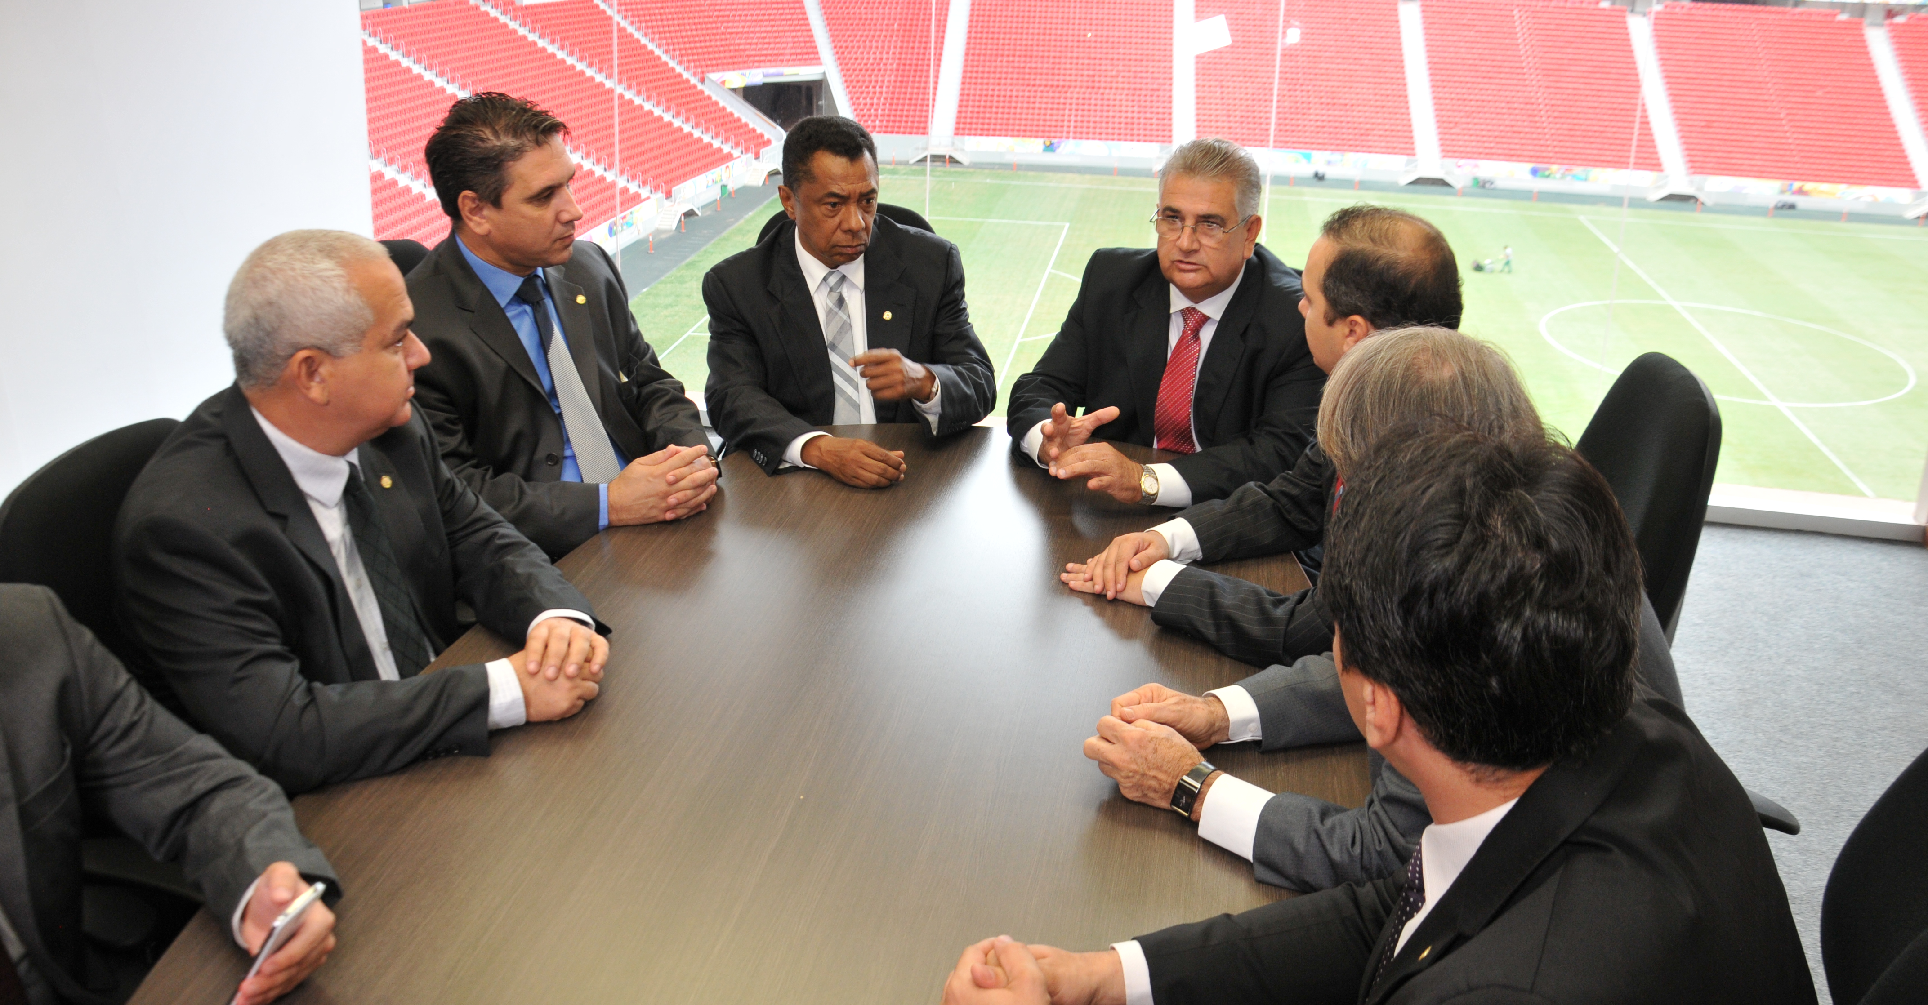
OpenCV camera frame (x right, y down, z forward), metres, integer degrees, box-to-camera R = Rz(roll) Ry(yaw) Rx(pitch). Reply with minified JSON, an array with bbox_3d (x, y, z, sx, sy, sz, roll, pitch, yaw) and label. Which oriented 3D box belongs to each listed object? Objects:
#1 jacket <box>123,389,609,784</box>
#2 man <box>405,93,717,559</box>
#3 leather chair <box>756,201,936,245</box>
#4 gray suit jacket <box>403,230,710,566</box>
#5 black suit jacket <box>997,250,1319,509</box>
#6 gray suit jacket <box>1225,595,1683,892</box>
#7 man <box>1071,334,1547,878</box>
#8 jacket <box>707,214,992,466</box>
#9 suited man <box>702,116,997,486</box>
[{"bbox_3d":[-0.705,0.181,1.720,0.530,0.610,0.540,15,27,29],"label":"jacket"},{"bbox_3d":[-0.632,0.051,2.251,0.760,1.320,0.550,18,28,33],"label":"man"},{"bbox_3d":[-0.211,0.021,2.669,0.600,1.065,0.620,-1,23,-5],"label":"leather chair"},{"bbox_3d":[-0.649,-0.063,2.224,0.540,0.640,0.520,18,28,33],"label":"gray suit jacket"},{"bbox_3d":[0.354,-0.132,2.510,0.550,0.610,0.540,6,24,11],"label":"black suit jacket"},{"bbox_3d":[0.467,0.312,1.502,0.520,0.600,0.530,3,23,3],"label":"gray suit jacket"},{"bbox_3d":[0.409,0.418,1.548,0.720,1.255,0.550,3,23,3],"label":"man"},{"bbox_3d":[-0.186,-0.166,2.555,0.540,0.610,0.540,-1,23,-5],"label":"jacket"},{"bbox_3d":[-0.189,-0.034,2.558,0.550,1.255,0.740,-1,23,-5],"label":"suited man"}]

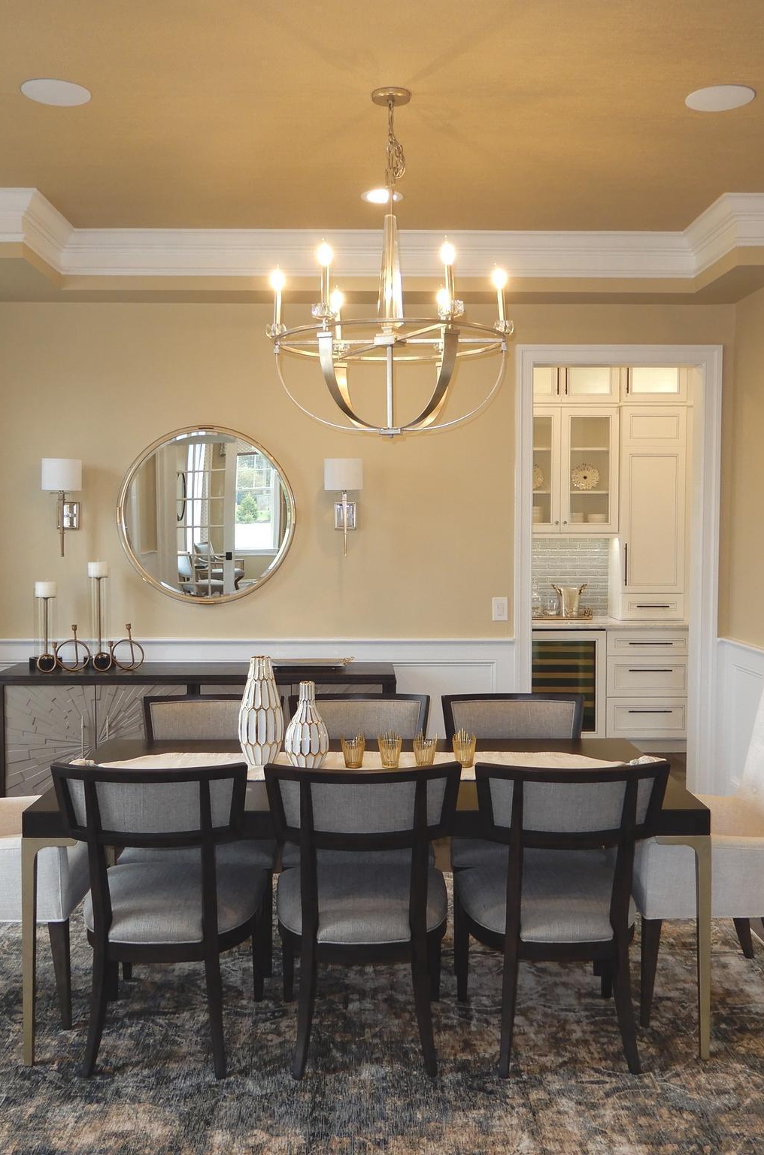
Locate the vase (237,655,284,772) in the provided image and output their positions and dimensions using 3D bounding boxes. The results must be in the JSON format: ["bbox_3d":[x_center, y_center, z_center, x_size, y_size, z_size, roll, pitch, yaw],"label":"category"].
[{"bbox_3d":[-0.425,0.465,3.750,0.158,0.374,0.158,0,3,-1],"label":"vase"}]

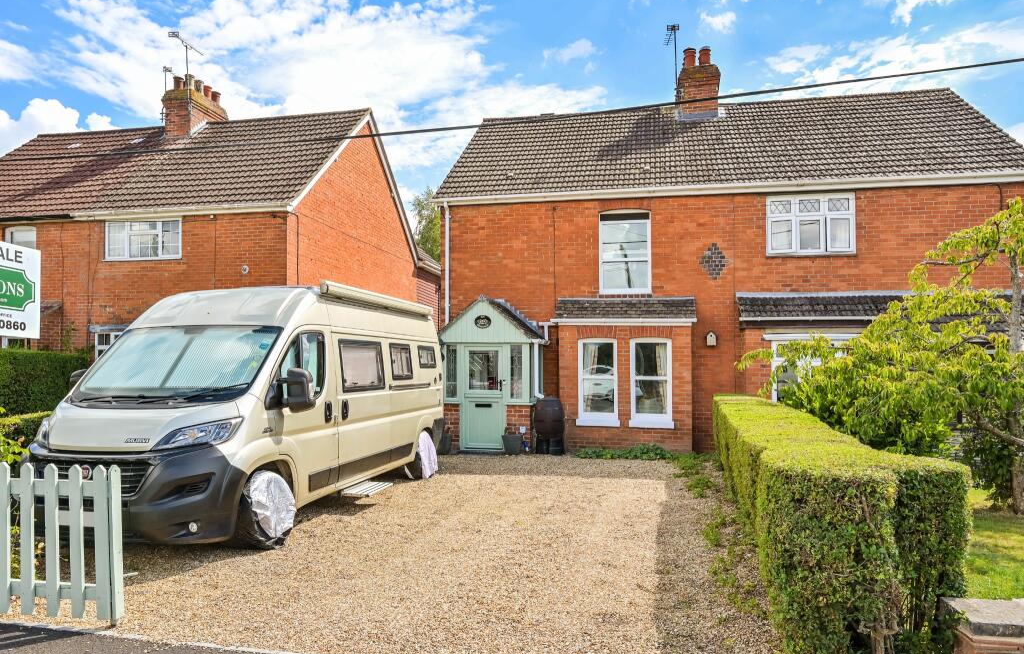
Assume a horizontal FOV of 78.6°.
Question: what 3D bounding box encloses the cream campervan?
[{"bbox_3d":[-2.670,0.834,7.760,2.200,2.580,5.950,0,-4,12],"label":"cream campervan"}]

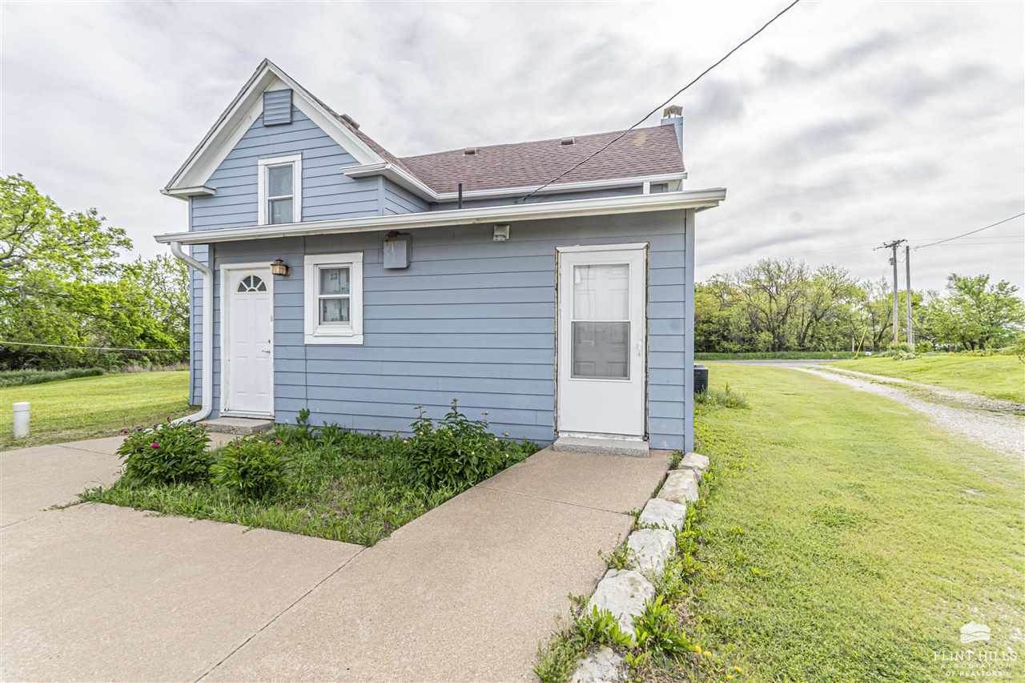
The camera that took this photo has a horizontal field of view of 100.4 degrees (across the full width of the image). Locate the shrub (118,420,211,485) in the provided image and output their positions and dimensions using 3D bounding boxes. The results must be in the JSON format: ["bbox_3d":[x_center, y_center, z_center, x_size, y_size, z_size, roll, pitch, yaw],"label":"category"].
[{"bbox_3d":[-3.097,0.980,3.800,0.720,0.480,0.700,0,0,15],"label":"shrub"}]

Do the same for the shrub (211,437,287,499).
[{"bbox_3d":[-2.144,1.010,3.480,0.560,0.420,0.550,0,0,15],"label":"shrub"}]

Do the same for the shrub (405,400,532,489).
[{"bbox_3d":[-0.399,0.895,3.900,1.100,0.650,0.950,0,0,15],"label":"shrub"}]

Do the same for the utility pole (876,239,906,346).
[{"bbox_3d":[30.928,-3.559,34.500,0.600,9.320,2.500,0,0,19],"label":"utility pole"}]

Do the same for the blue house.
[{"bbox_3d":[-1.369,-1.923,9.594,9.750,6.400,8.900,0,0,15],"label":"blue house"}]

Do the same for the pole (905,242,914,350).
[{"bbox_3d":[29.722,-3.121,32.000,0.280,8.400,0.280,-1,0,15],"label":"pole"}]

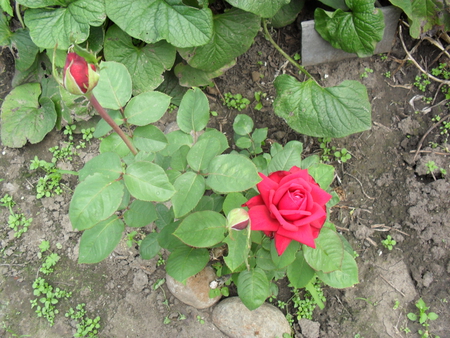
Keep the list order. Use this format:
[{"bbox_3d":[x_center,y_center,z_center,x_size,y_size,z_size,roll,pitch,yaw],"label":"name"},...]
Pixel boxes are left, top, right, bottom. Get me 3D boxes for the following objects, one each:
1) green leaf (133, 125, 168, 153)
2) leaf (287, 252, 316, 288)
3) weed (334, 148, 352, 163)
[{"bbox_3d":[-0.107,-0.043,0.650,0.050,0.014,0.043,12,67,1],"label":"green leaf"},{"bbox_3d":[0.128,0.168,0.760,0.049,0.018,0.065,11,66,9],"label":"leaf"},{"bbox_3d":[0.256,-0.029,0.983,0.038,0.023,0.033,0,55,0],"label":"weed"}]

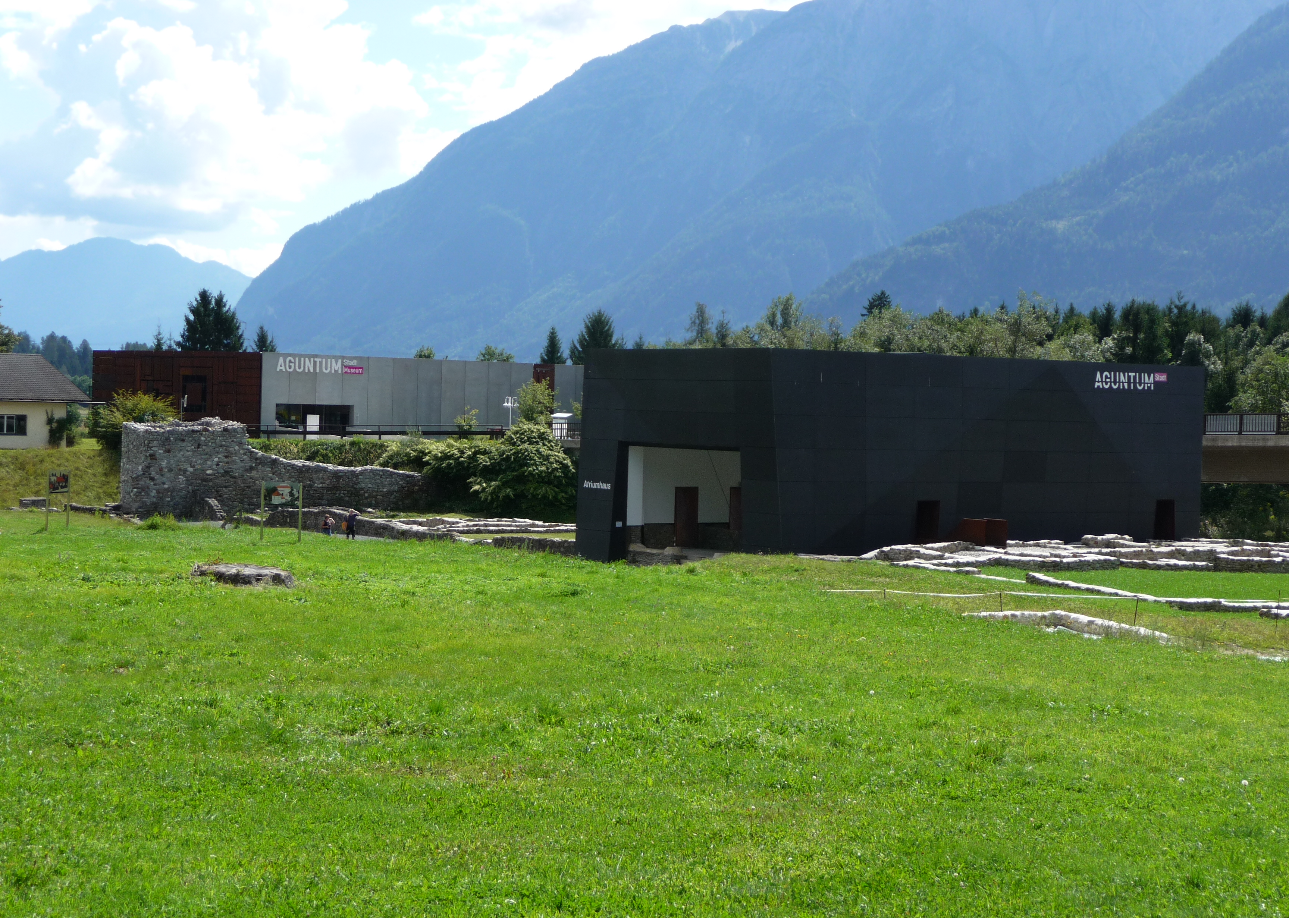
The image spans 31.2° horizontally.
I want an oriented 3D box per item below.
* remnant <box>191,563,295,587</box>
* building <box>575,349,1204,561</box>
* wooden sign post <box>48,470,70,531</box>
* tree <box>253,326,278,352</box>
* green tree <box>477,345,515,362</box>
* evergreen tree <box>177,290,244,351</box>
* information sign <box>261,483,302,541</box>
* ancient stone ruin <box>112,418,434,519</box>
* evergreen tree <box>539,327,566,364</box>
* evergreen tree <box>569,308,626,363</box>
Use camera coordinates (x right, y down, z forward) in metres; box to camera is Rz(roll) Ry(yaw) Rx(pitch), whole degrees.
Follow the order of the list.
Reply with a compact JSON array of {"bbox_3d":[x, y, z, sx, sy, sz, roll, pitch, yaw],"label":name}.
[{"bbox_3d":[-8.120,2.357,46.775,2.050,0.380,1.400,1,1,-8],"label":"remnant"},{"bbox_3d":[12.785,-0.284,118.861,28.322,9.680,16.258,0,2,-35],"label":"building"},{"bbox_3d":[-22.944,1.636,90.379,0.120,2.320,1.500,2,1,18],"label":"wooden sign post"},{"bbox_3d":[-37.918,-7.885,229.900,4.300,10.795,4.300,1,1,0],"label":"tree"},{"bbox_3d":[-13.934,-6.082,214.924,5.000,9.110,5.000,1,1,0],"label":"green tree"},{"bbox_3d":[-42.417,-9.499,224.862,7.500,14.039,7.500,1,1,0],"label":"evergreen tree"},{"bbox_3d":[-13.187,1.942,84.000,1.470,2.130,0.100,1,1,-3],"label":"information sign"},{"bbox_3d":[-23.951,0.712,151.652,21.170,6.230,3.000,0,2,-41],"label":"ancient stone ruin"},{"bbox_3d":[-9.062,-7.271,224.896,4.300,11.249,4.300,1,1,0],"label":"evergreen tree"},{"bbox_3d":[-4.819,-8.099,224.873,6.600,13.117,6.600,1,1,0],"label":"evergreen tree"}]

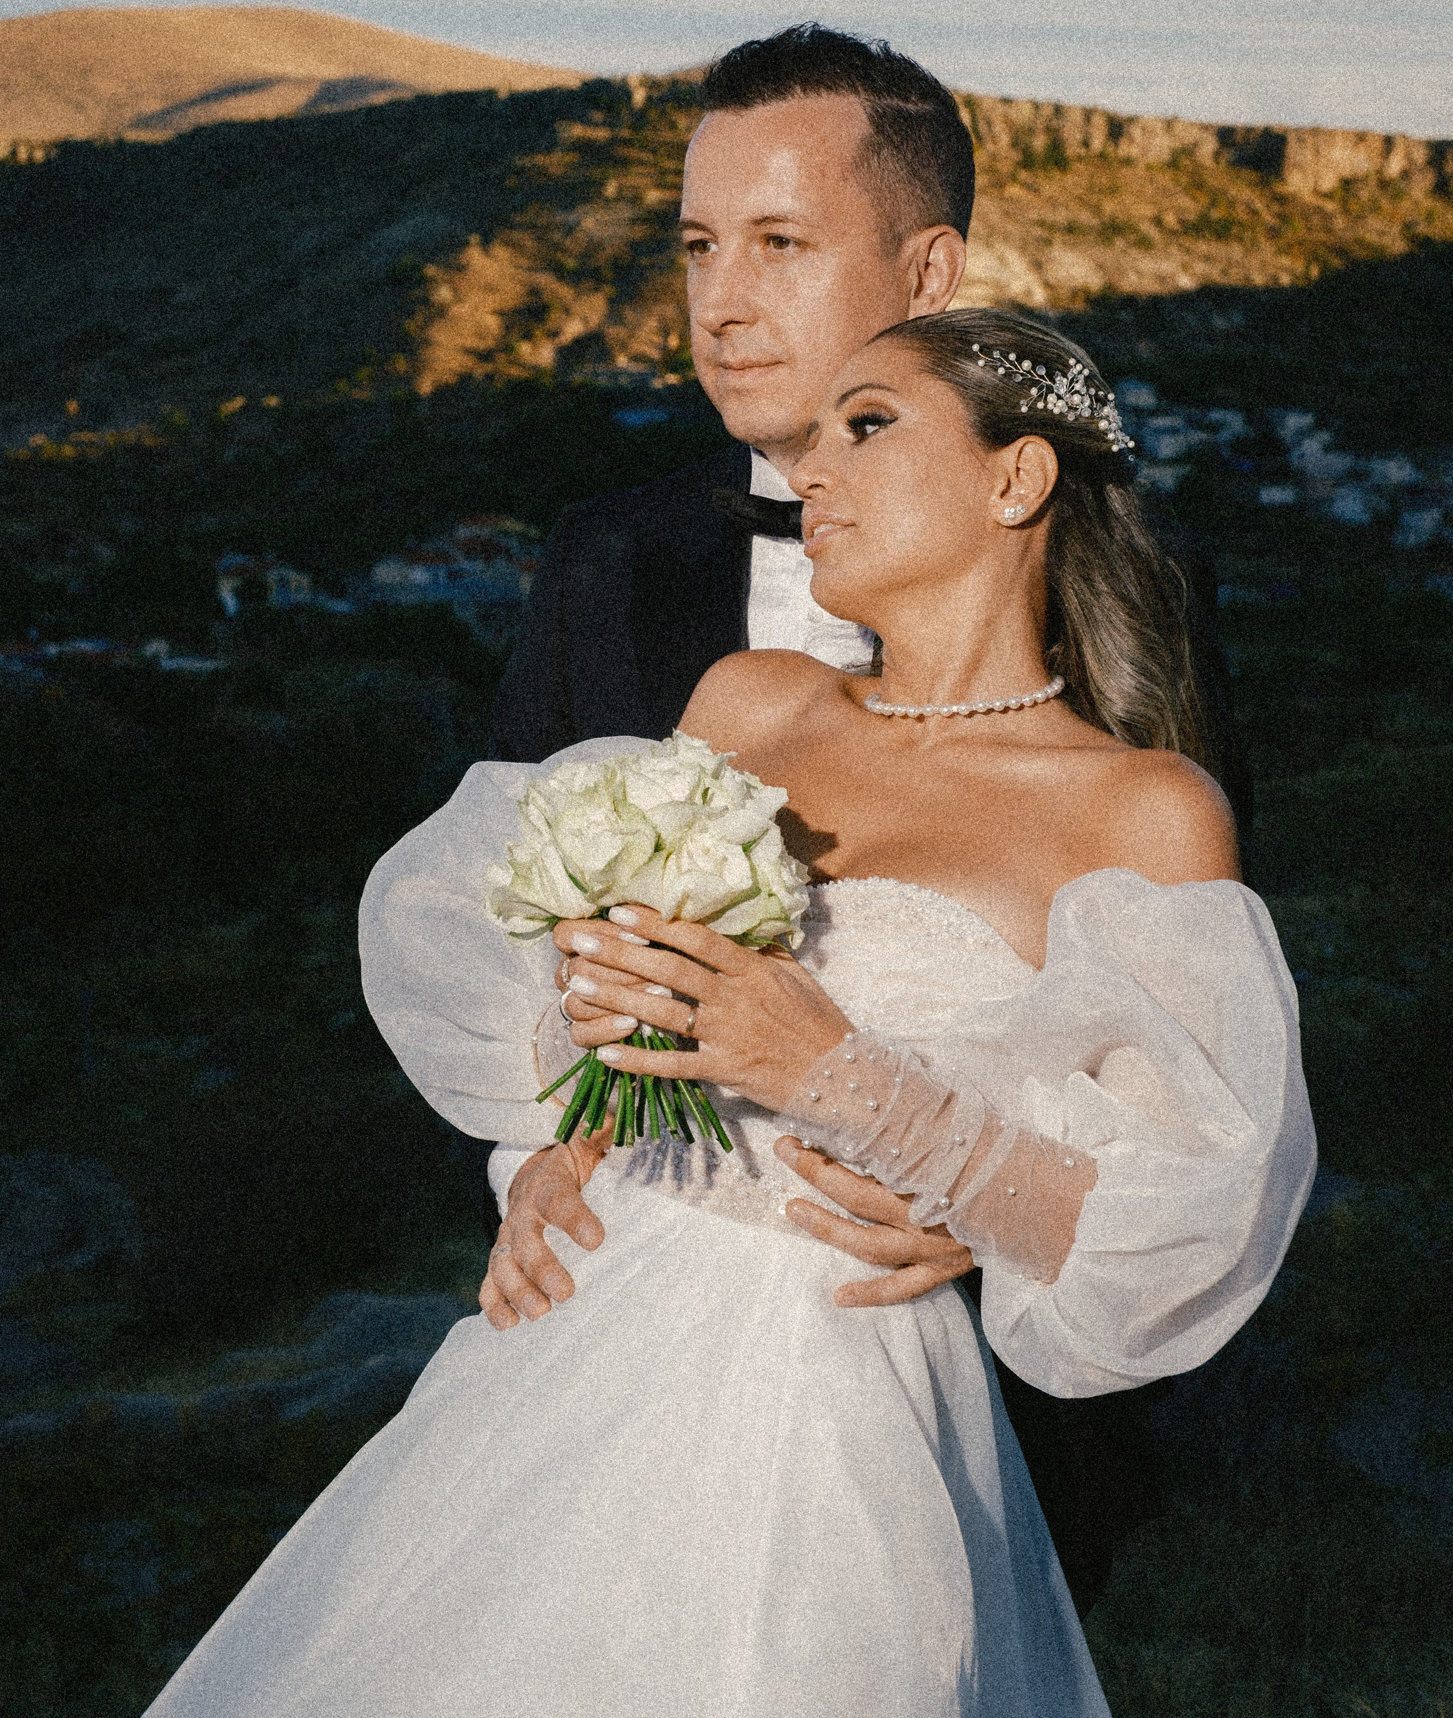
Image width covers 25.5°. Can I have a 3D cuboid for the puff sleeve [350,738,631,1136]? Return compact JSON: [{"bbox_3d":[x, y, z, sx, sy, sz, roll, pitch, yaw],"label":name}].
[{"bbox_3d":[-0.119,0.050,1.820,0.190,0.235,0.220,2,5,21],"label":"puff sleeve"}]

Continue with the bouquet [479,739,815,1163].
[{"bbox_3d":[-0.042,0.044,1.710,0.175,0.225,0.175,5,12,6],"label":"bouquet"}]

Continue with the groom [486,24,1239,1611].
[{"bbox_3d":[0.070,0.385,2.030,0.550,1.780,0.450,2,5,22],"label":"groom"}]

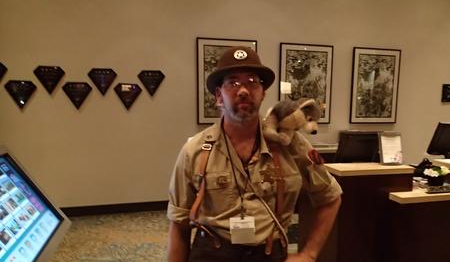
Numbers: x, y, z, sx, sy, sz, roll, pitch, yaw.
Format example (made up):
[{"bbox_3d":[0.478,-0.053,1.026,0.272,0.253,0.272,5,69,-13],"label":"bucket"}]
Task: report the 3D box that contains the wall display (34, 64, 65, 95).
[{"bbox_3d":[-2.260,-0.642,4.207,0.370,0.361,0.030,-1,5,-15],"label":"wall display"}]

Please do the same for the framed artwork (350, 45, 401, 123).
[{"bbox_3d":[2.526,-0.737,5.444,0.907,1.243,0.035,-1,5,-15],"label":"framed artwork"}]

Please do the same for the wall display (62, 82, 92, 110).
[{"bbox_3d":[-1.947,-0.454,4.306,0.370,0.361,0.030,-1,5,-15],"label":"wall display"}]

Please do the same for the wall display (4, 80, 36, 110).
[{"bbox_3d":[-2.589,-0.448,4.140,0.370,0.361,0.030,-1,5,-15],"label":"wall display"}]

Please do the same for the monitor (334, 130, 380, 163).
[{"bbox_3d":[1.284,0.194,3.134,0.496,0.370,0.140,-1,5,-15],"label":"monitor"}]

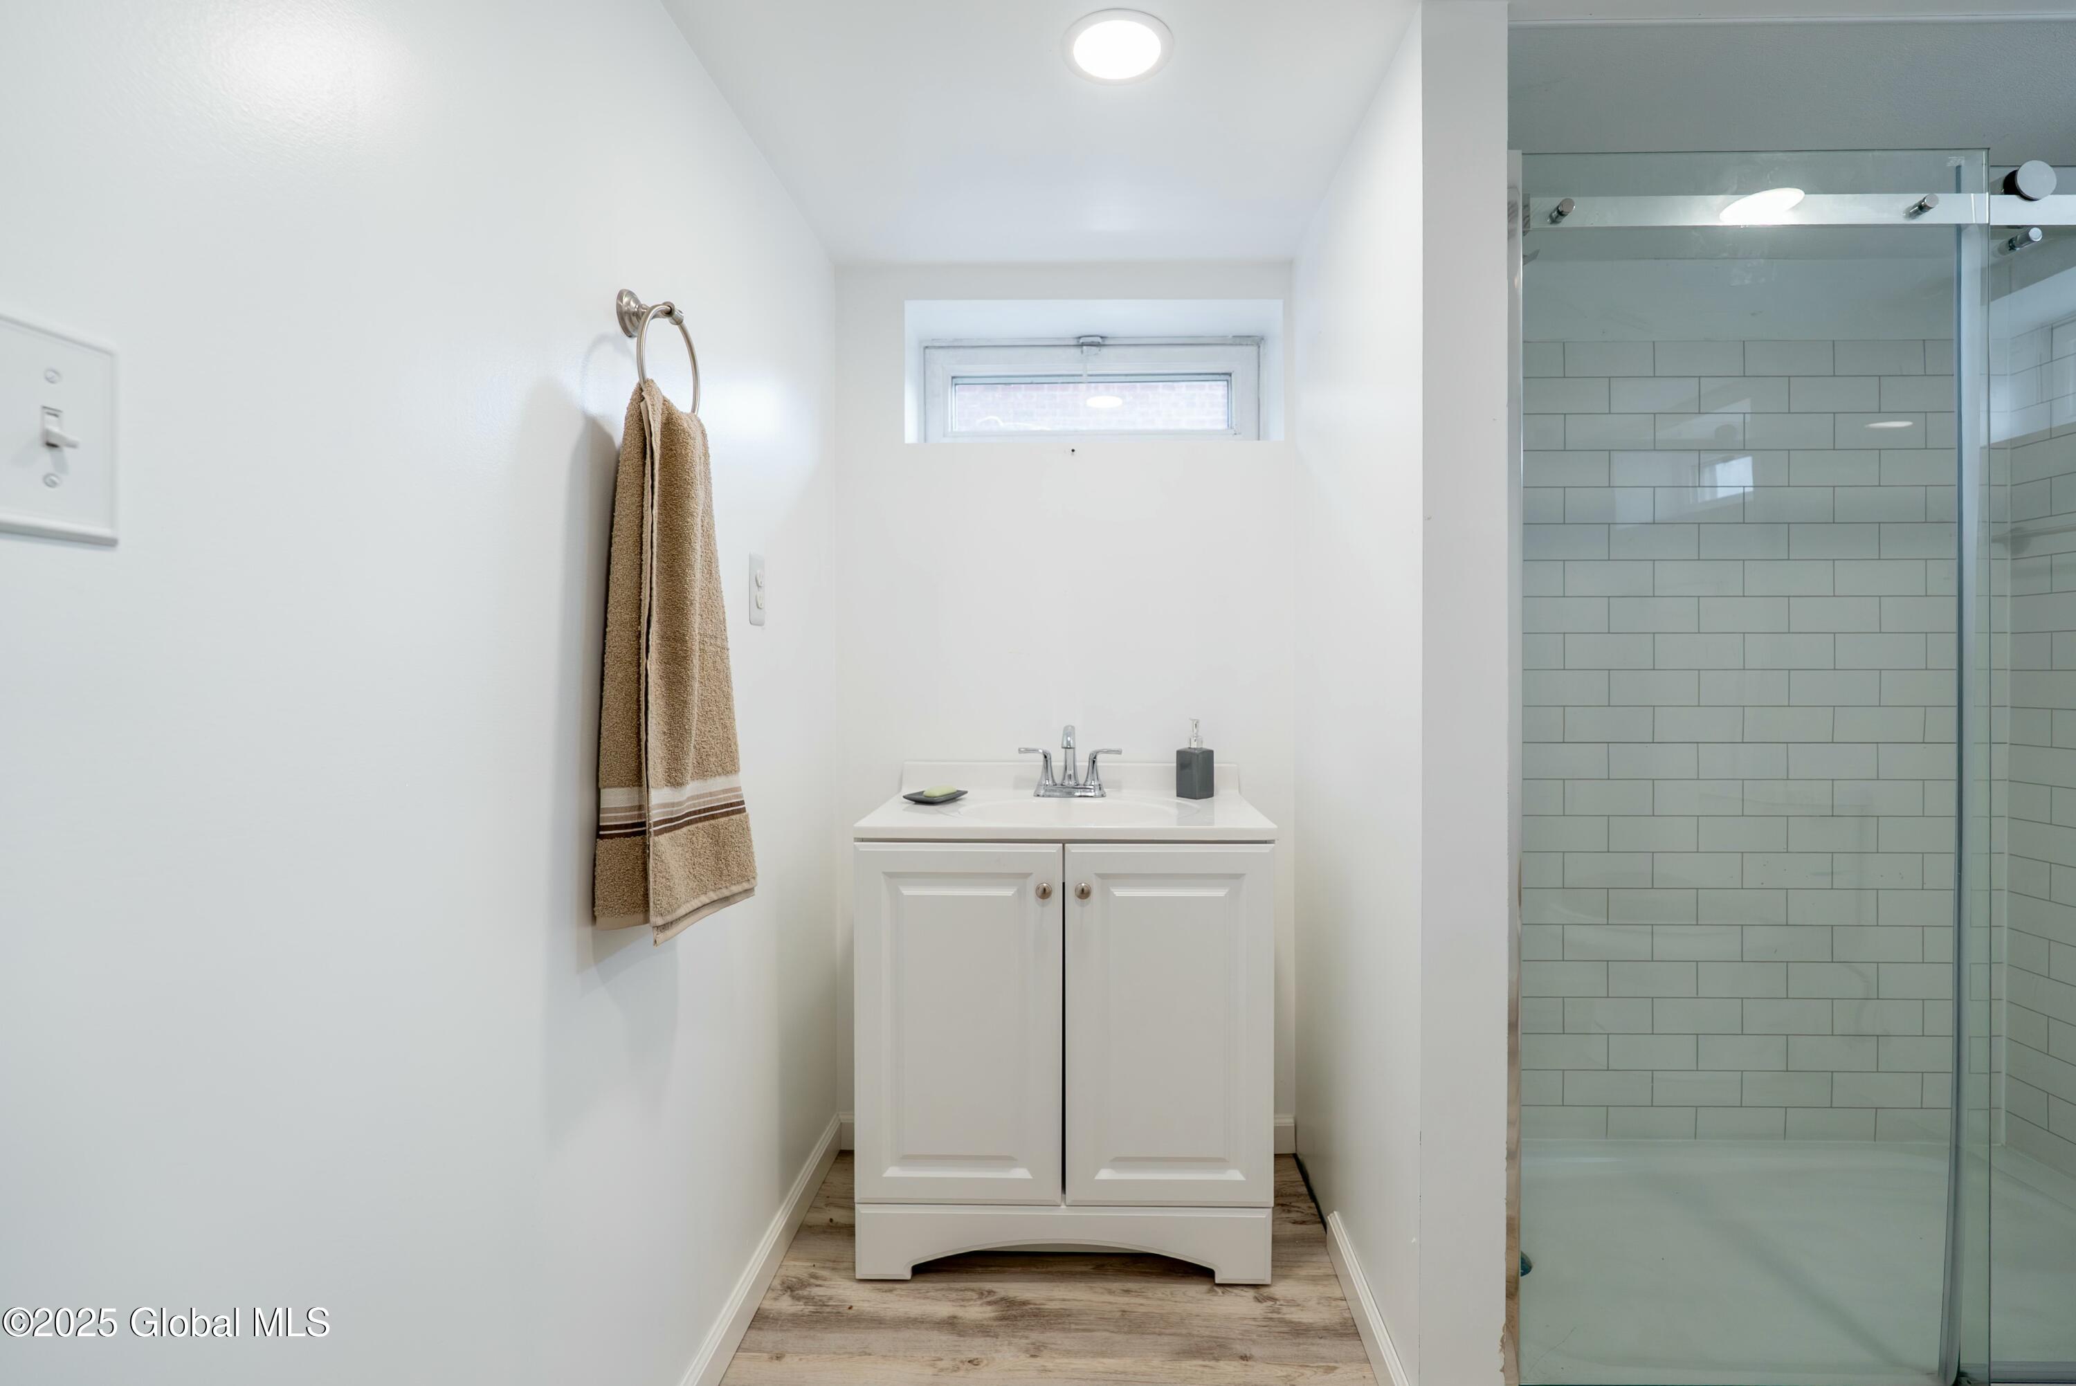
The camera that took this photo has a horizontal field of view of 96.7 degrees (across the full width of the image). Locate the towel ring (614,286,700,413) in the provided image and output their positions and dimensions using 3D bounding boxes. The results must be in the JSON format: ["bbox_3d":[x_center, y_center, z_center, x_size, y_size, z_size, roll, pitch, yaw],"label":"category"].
[{"bbox_3d":[-0.476,-0.405,1.150,0.078,0.190,0.175,0,1,3],"label":"towel ring"}]

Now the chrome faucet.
[{"bbox_3d":[0.070,0.155,2.014,0.226,0.156,0.135,0,1,3],"label":"chrome faucet"}]

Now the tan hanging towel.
[{"bbox_3d":[-0.459,-0.042,1.183,0.095,0.645,0.265,0,1,3],"label":"tan hanging towel"}]

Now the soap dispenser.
[{"bbox_3d":[0.350,0.147,2.044,0.060,0.175,0.062,1,1,37],"label":"soap dispenser"}]

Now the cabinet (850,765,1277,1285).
[{"bbox_3d":[0.058,0.620,1.912,0.775,0.903,0.475,0,1,3],"label":"cabinet"}]

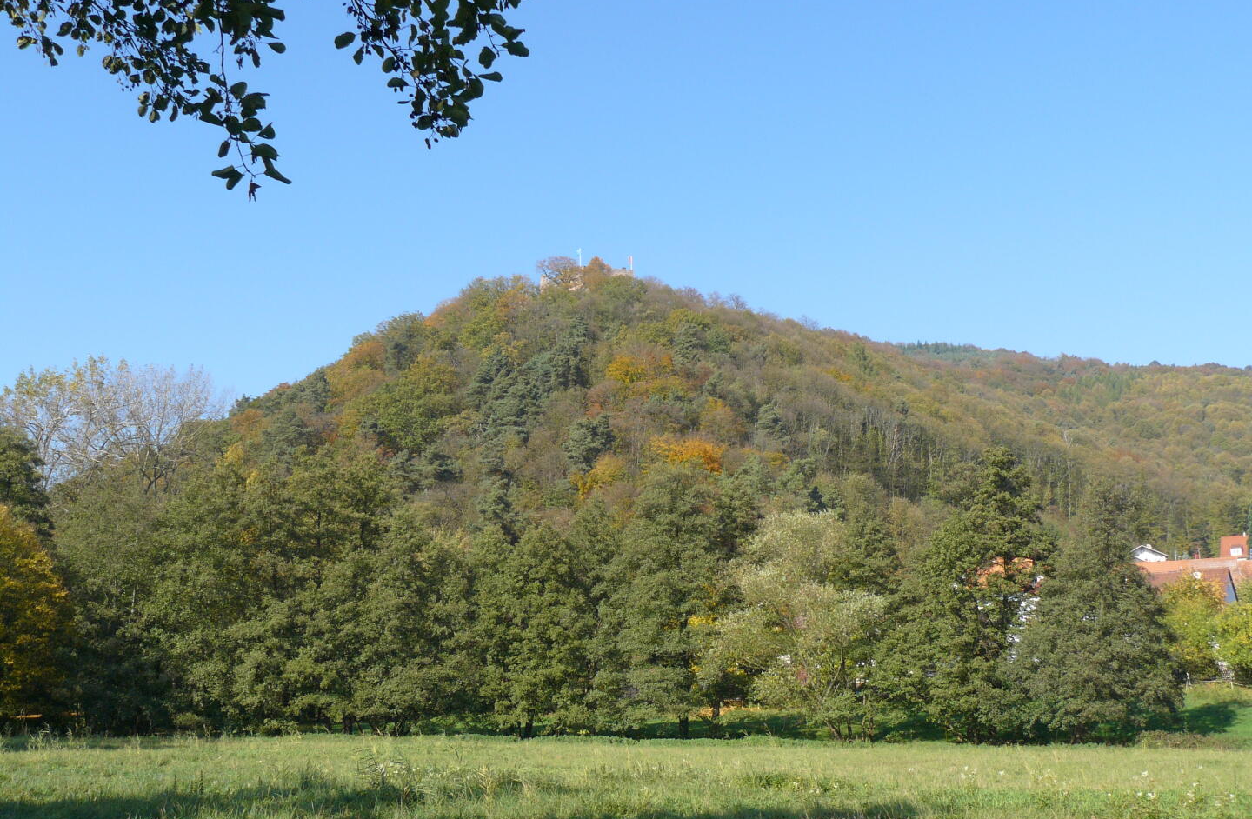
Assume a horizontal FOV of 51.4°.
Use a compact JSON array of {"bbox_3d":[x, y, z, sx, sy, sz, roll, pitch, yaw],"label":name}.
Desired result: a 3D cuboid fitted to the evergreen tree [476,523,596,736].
[{"bbox_3d":[-4.232,10.263,61.248,5.570,9.860,5.840,0,-13,0],"label":"evergreen tree"}]

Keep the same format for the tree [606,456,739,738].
[{"bbox_3d":[2.067,8.991,62.563,6.440,12.970,6.440,0,-13,0],"label":"tree"}]

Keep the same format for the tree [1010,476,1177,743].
[{"bbox_3d":[21.727,9.105,59.973,7.750,11.830,7.360,0,-13,0],"label":"tree"}]

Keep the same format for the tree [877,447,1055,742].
[{"bbox_3d":[15.560,8.300,59.643,8.150,13.400,7.330,0,-13,0],"label":"tree"}]

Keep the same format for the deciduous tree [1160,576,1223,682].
[{"bbox_3d":[41.093,15.989,94.814,5.200,7.810,5.200,0,-13,0],"label":"deciduous tree"}]

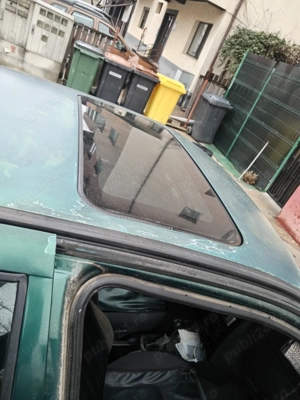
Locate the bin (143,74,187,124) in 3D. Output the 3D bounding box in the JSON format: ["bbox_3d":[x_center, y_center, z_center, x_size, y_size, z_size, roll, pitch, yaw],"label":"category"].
[{"bbox_3d":[0.281,-1.963,6.495,0.570,1.050,0.710,18,28,-12],"label":"bin"}]

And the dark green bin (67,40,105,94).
[{"bbox_3d":[-1.307,-2.552,6.260,0.570,1.050,0.710,16,28,-16],"label":"dark green bin"}]

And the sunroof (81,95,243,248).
[{"bbox_3d":[-0.031,-0.169,1.063,0.424,0.045,0.862,14,29,-20],"label":"sunroof"}]

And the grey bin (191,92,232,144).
[{"bbox_3d":[1.302,-1.821,7.110,0.490,0.960,0.560,12,30,-23],"label":"grey bin"}]

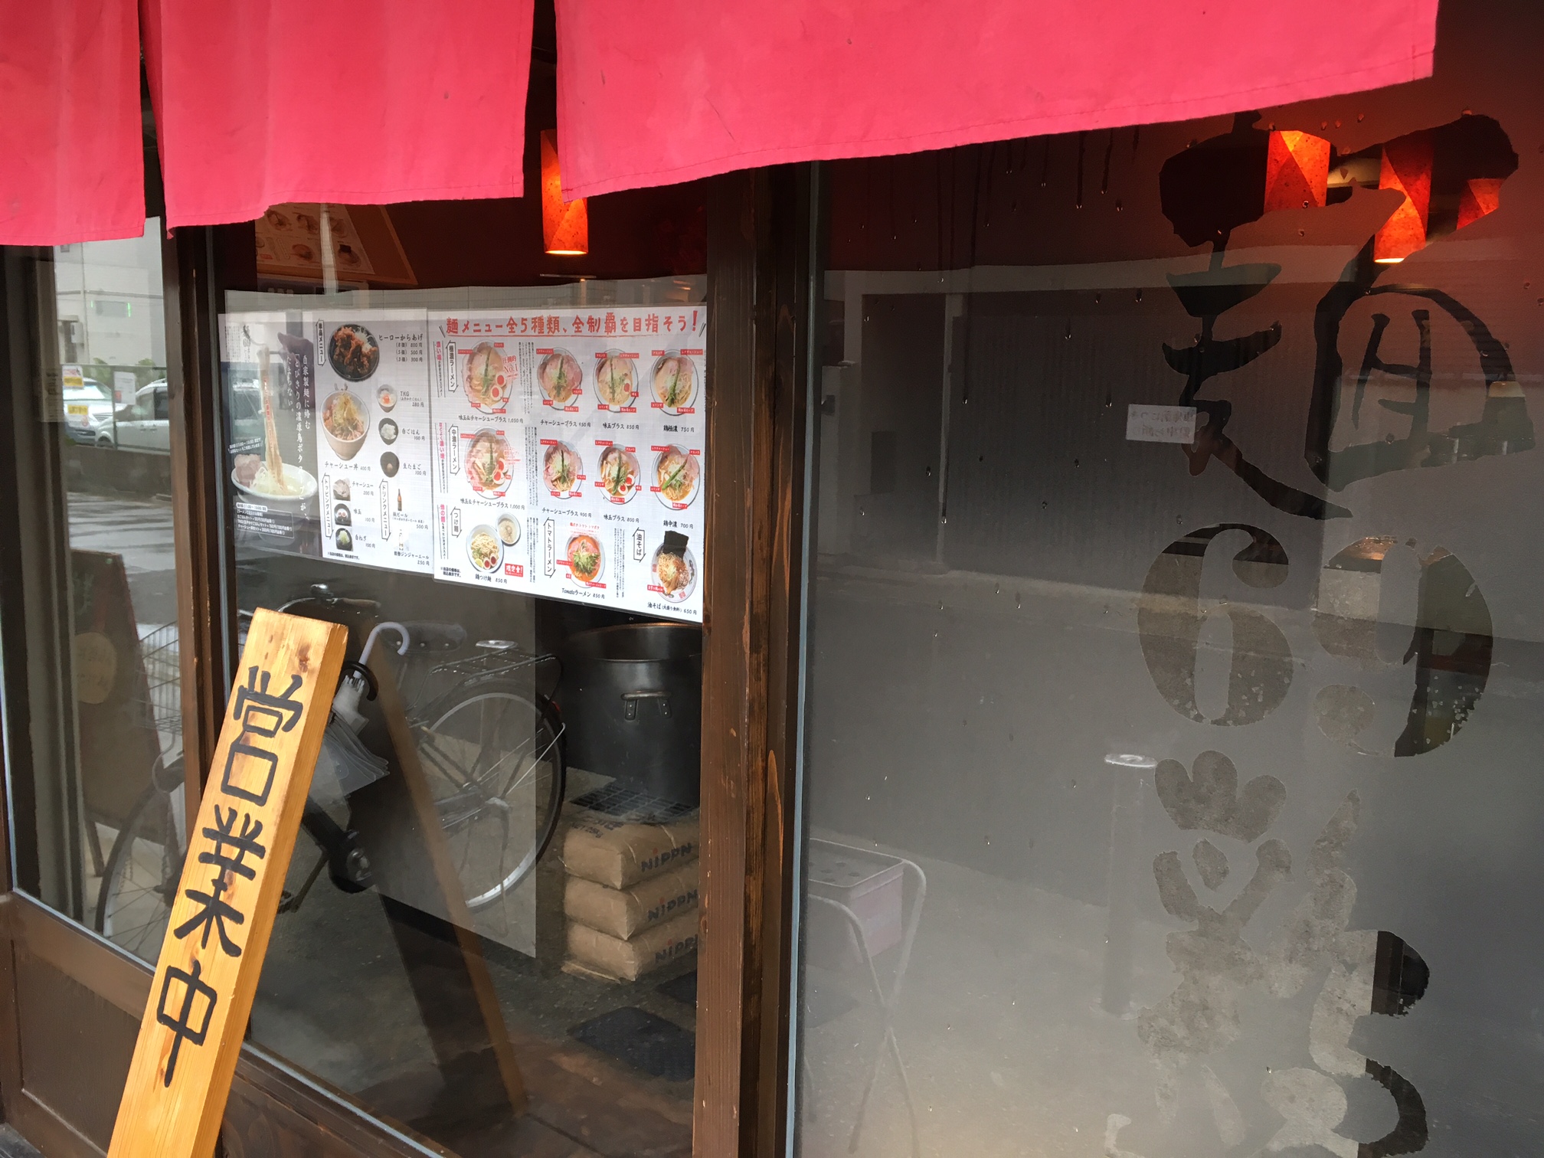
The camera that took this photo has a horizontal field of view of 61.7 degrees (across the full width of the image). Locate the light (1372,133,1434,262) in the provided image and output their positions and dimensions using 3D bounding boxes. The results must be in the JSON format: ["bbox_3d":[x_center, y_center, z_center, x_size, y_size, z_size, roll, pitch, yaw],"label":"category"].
[{"bbox_3d":[1.572,-0.954,3.211,0.114,0.330,0.114,8,10,37],"label":"light"}]

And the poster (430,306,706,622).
[{"bbox_3d":[-0.219,-0.126,1.342,0.421,0.302,0.004,8,10,37],"label":"poster"}]

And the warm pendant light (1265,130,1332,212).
[{"bbox_3d":[1.062,-0.876,2.600,0.114,0.330,0.114,8,10,37],"label":"warm pendant light"}]

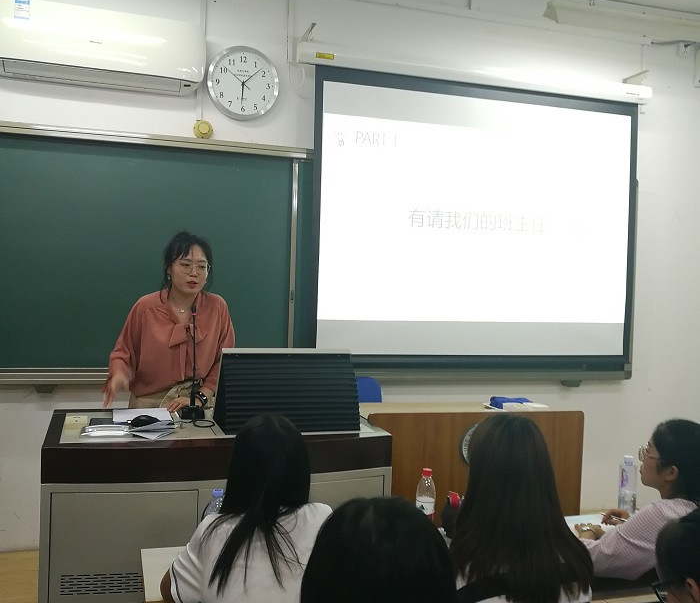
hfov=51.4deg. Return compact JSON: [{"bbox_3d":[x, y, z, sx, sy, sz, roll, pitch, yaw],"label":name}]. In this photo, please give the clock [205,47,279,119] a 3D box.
[{"bbox_3d":[-0.576,-1.181,3.938,0.388,0.388,0.050,1,1,-17],"label":"clock"}]

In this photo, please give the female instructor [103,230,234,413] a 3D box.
[{"bbox_3d":[-0.776,0.497,3.110,0.530,1.590,0.420,1,1,-19],"label":"female instructor"}]

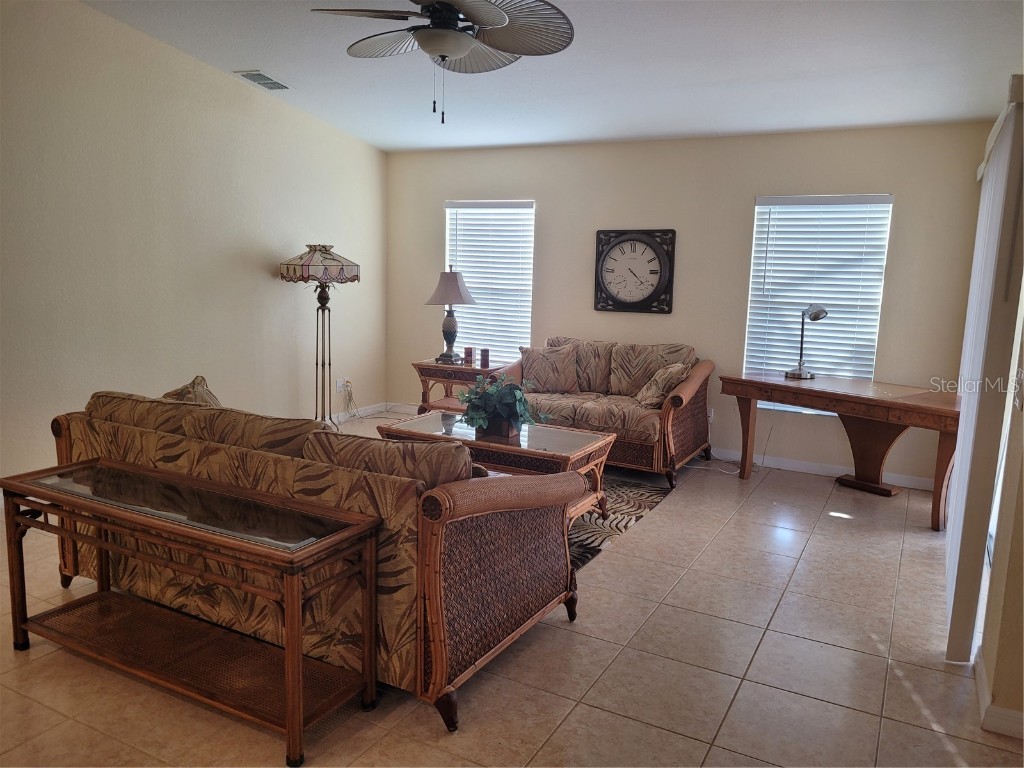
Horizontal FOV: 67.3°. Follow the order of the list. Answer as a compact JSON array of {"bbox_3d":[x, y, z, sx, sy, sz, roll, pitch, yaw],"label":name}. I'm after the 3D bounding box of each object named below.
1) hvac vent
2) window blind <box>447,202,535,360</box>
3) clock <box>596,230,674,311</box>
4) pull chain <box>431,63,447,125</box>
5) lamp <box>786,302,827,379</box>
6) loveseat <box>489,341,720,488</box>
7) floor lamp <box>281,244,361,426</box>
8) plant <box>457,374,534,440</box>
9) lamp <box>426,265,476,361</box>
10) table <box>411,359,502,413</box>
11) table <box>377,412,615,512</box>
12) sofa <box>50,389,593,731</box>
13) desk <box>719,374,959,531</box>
[{"bbox_3d":[-1.805,-2.235,5.691,0.260,0.030,0.350,7,0,28],"label":"hvac vent"},{"bbox_3d":[-0.221,-0.846,6.939,0.910,1.570,0.070,7,10,28],"label":"window blind"},{"bbox_3d":[0.974,-0.895,6.139,0.653,0.647,0.055,7,10,28],"label":"clock"},{"bbox_3d":[-0.364,-1.455,3.840,0.058,0.301,0.030,1,9,-6],"label":"pull chain"},{"bbox_3d":[2.071,-0.299,5.373,0.200,0.517,0.280,-3,10,-27],"label":"lamp"},{"bbox_3d":[0.699,0.140,5.881,1.545,0.891,0.973,7,10,28],"label":"loveseat"},{"bbox_3d":[-1.548,-0.344,6.321,0.510,1.575,0.510,-5,11,-38],"label":"floor lamp"},{"bbox_3d":[-0.081,0.113,4.478,0.430,0.356,0.393,7,10,28],"label":"plant"},{"bbox_3d":[-0.532,-0.610,6.728,0.420,0.835,0.420,7,10,28],"label":"lamp"},{"bbox_3d":[-0.422,0.122,6.731,0.690,0.605,0.570,6,9,23],"label":"table"},{"bbox_3d":[-0.101,0.523,4.588,1.266,0.489,0.644,7,10,28],"label":"table"},{"bbox_3d":[-0.848,0.512,3.245,2.107,0.882,0.960,7,10,28],"label":"sofa"},{"bbox_3d":[2.256,0.392,5.115,0.680,0.745,1.650,-5,11,-40],"label":"desk"}]

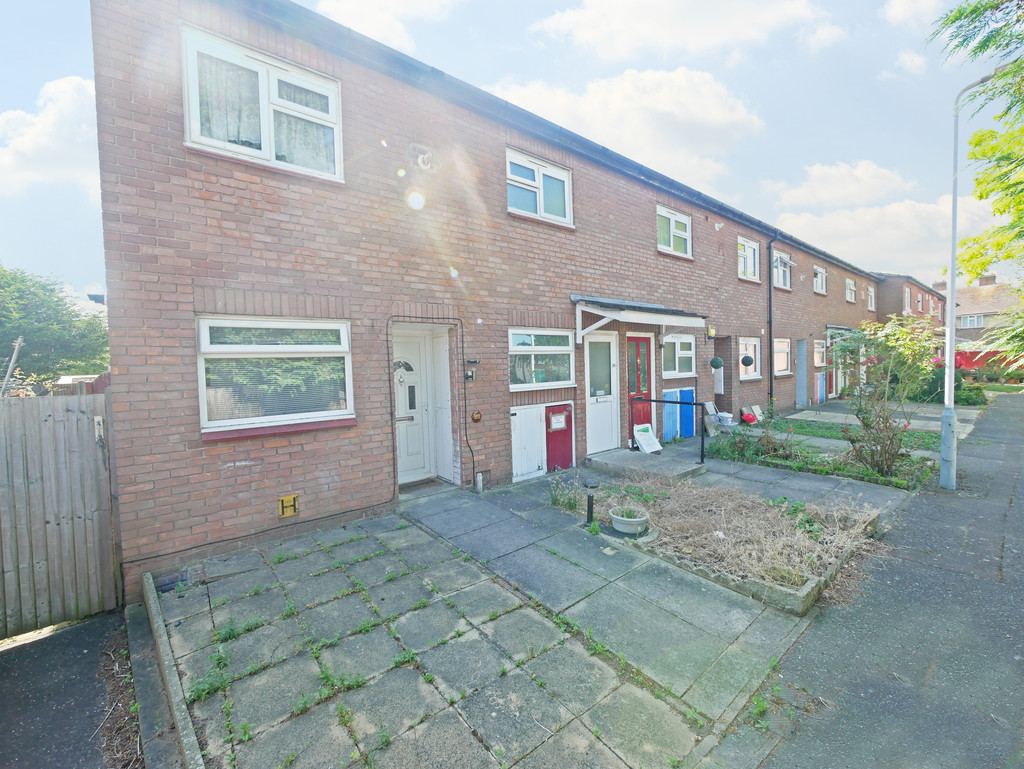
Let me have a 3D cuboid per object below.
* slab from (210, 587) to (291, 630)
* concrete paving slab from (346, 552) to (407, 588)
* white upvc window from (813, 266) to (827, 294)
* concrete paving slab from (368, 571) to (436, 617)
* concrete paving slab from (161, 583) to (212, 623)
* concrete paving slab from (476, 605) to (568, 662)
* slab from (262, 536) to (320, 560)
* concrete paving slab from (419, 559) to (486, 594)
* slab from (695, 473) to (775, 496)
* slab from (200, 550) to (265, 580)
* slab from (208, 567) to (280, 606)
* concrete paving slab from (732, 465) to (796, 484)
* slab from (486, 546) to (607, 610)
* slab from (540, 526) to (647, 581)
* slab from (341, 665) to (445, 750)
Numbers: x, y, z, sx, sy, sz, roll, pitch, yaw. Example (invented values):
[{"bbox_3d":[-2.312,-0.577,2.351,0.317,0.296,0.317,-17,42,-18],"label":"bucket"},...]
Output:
[{"bbox_3d":[-1.821,1.623,2.927,0.445,0.050,0.442,-3,5,-39],"label":"slab"},{"bbox_3d":[-1.129,1.582,3.510,0.430,0.050,0.450,-3,4,-38],"label":"concrete paving slab"},{"bbox_3d":[10.389,-3.509,13.957,1.310,0.900,0.100,-3,3,-38],"label":"white upvc window"},{"bbox_3d":[-0.845,1.615,3.154,0.440,0.050,0.445,-3,5,-39],"label":"concrete paving slab"},{"bbox_3d":[-2.373,1.611,3.026,0.260,0.050,0.450,-3,5,-39],"label":"concrete paving slab"},{"bbox_3d":[0.069,1.653,2.728,0.440,0.050,0.435,-3,5,-39],"label":"concrete paving slab"},{"bbox_3d":[-2.107,1.595,3.966,0.445,0.045,0.415,-4,5,-38],"label":"slab"},{"bbox_3d":[-0.497,1.613,3.477,0.440,0.045,0.450,-4,5,-38],"label":"concrete paving slab"},{"bbox_3d":[3.076,1.414,5.661,0.870,0.050,0.600,-4,5,-38],"label":"slab"},{"bbox_3d":[-2.456,1.620,3.679,0.440,0.045,0.430,-4,5,-38],"label":"slab"},{"bbox_3d":[-2.109,1.597,3.261,0.445,0.050,0.450,-3,5,-39],"label":"slab"},{"bbox_3d":[3.651,1.320,6.004,0.900,0.050,0.580,-4,5,-39],"label":"concrete paving slab"},{"bbox_3d":[0.278,1.606,3.491,0.600,0.050,0.905,-4,5,-38],"label":"slab"},{"bbox_3d":[0.748,1.540,3.783,0.610,0.050,0.880,-4,5,-38],"label":"slab"},{"bbox_3d":[-0.617,1.687,2.174,0.440,0.050,0.430,-3,5,-39],"label":"slab"}]

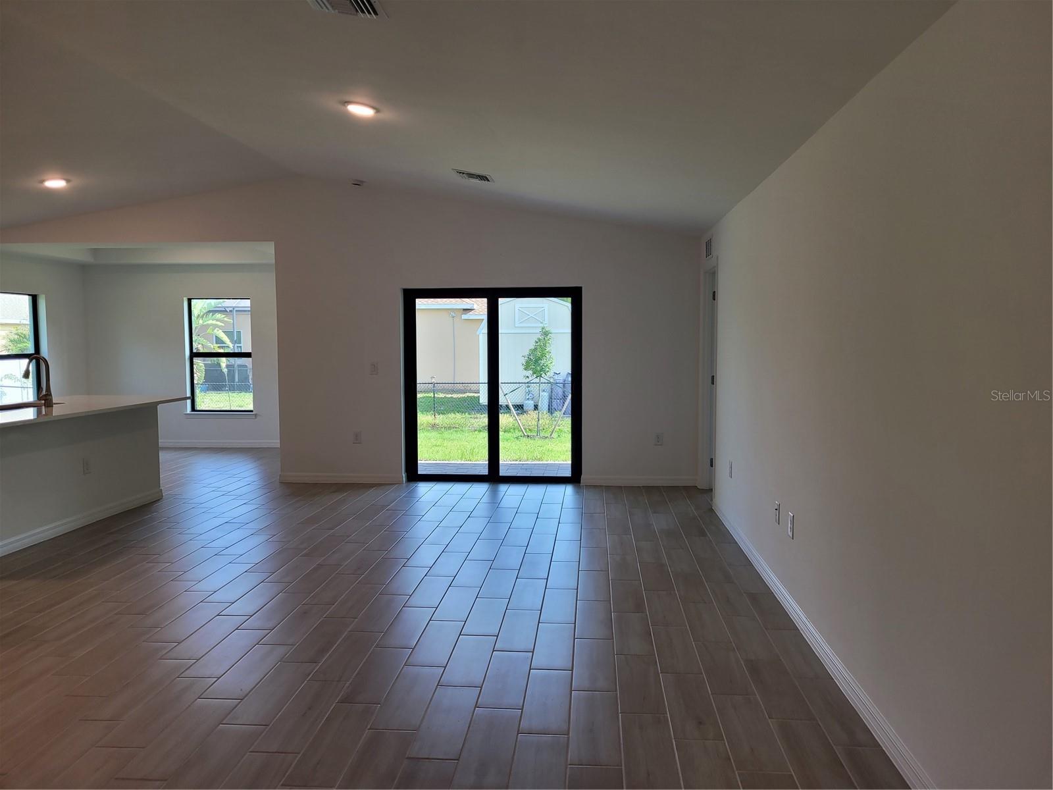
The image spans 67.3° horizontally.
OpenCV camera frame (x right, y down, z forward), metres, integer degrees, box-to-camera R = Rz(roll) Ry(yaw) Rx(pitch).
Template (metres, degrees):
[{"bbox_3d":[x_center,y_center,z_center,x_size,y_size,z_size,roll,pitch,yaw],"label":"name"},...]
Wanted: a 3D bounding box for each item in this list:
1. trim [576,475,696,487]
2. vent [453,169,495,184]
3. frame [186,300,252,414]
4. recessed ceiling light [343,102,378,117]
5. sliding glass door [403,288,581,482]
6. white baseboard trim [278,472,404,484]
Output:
[{"bbox_3d":[1.157,0.883,8.115,1.190,0.108,0.016,0,4,5],"label":"trim"},{"bbox_3d":[-0.440,-1.817,6.583,0.300,0.025,0.320,10,5,4],"label":"vent"},{"bbox_3d":[-4.293,-0.566,11.204,0.950,1.610,0.080,0,4,5],"label":"frame"},{"bbox_3d":[-1.012,-1.753,4.841,0.190,0.030,0.190,10,5,4],"label":"recessed ceiling light"},{"bbox_3d":[-0.347,-0.092,8.330,1.860,2.035,0.110,0,4,5],"label":"sliding glass door"},{"bbox_3d":[-1.953,0.880,8.381,1.345,0.108,0.016,0,4,5],"label":"white baseboard trim"}]

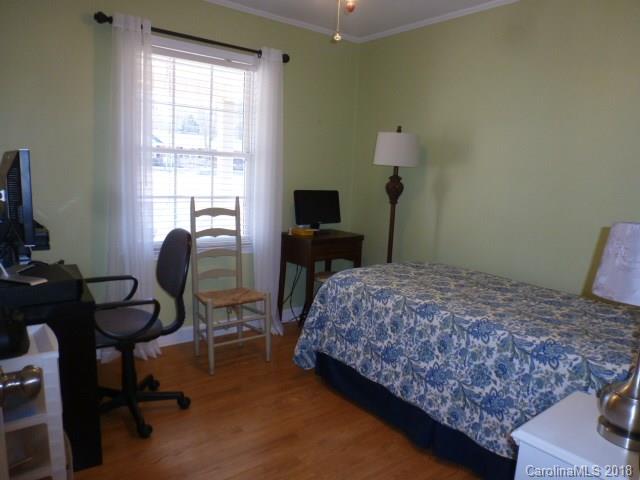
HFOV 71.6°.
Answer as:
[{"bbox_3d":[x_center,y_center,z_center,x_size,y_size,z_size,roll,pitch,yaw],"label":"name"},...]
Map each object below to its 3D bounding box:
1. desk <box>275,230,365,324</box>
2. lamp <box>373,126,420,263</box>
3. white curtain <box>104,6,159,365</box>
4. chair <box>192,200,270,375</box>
[{"bbox_3d":[0.004,0.330,3.694,0.540,0.760,0.420,-5,13,-38],"label":"desk"},{"bbox_3d":[0.531,-0.013,3.286,0.340,1.620,0.340,-5,13,-38],"label":"lamp"},{"bbox_3d":[-1.180,-0.238,2.754,0.380,2.100,0.110,-5,13,-38],"label":"white curtain"},{"bbox_3d":[-0.615,0.268,2.950,0.440,1.085,0.440,-5,12,-37],"label":"chair"}]

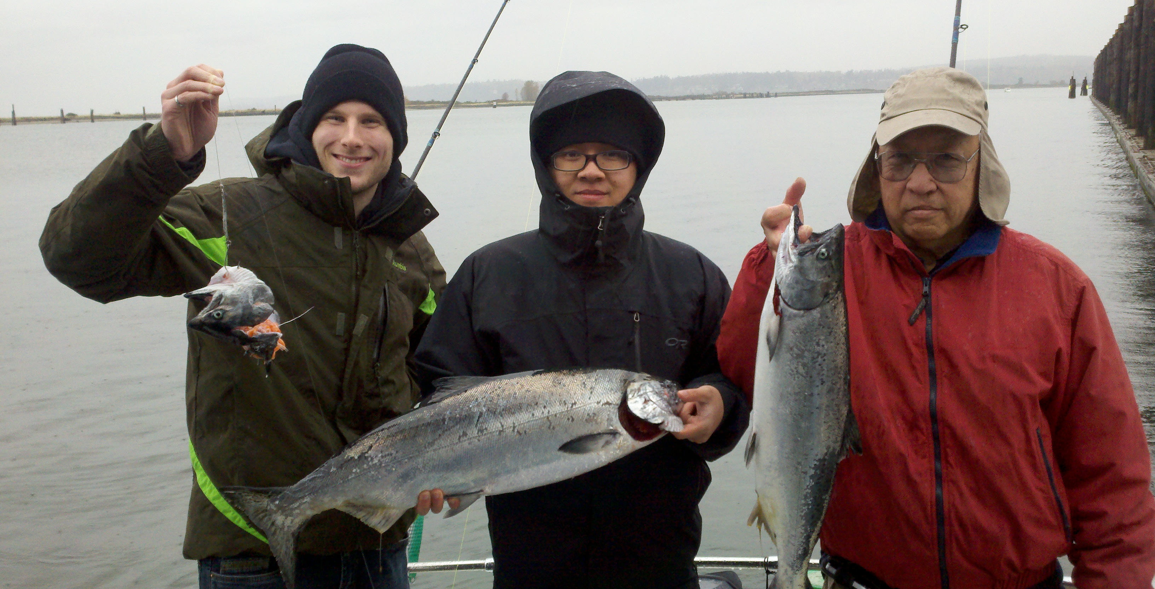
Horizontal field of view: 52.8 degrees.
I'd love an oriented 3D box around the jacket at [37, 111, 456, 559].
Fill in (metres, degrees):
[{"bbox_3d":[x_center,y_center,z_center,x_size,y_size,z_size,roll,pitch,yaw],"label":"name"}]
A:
[{"bbox_3d":[-0.585,0.070,2.090,0.700,0.800,0.450,-5,10,-17],"label":"jacket"}]

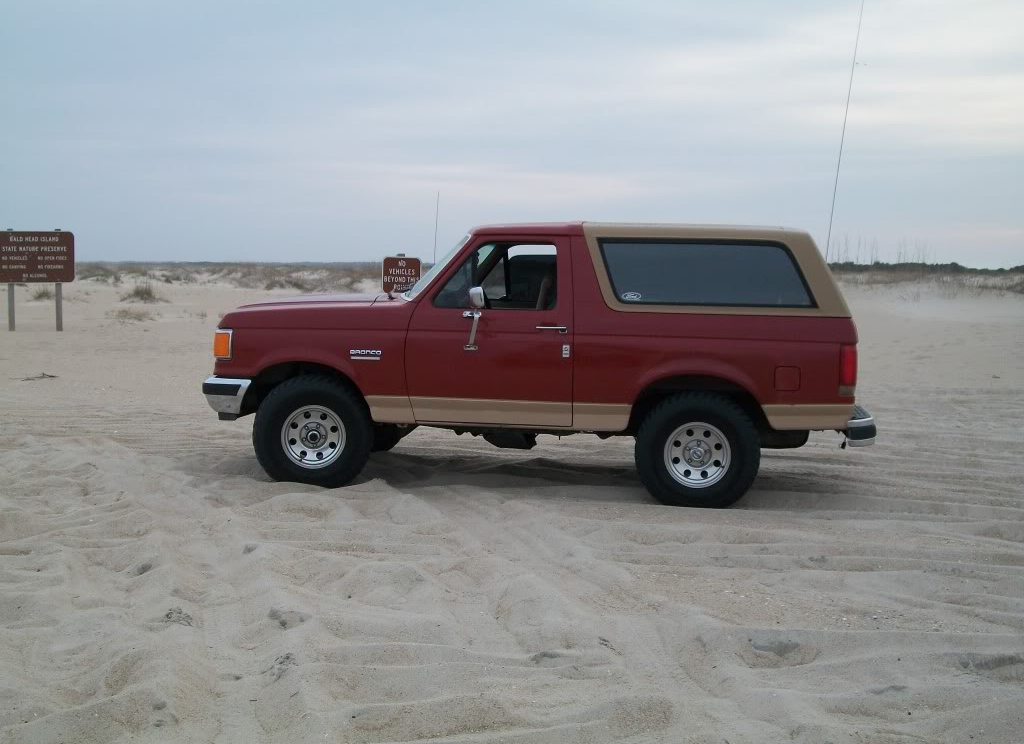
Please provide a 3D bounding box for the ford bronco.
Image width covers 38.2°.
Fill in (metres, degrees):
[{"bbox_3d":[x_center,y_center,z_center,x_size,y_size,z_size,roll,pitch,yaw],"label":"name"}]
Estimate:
[{"bbox_3d":[0.272,-0.130,10.967,4.600,1.930,2.040,2,4,8],"label":"ford bronco"}]

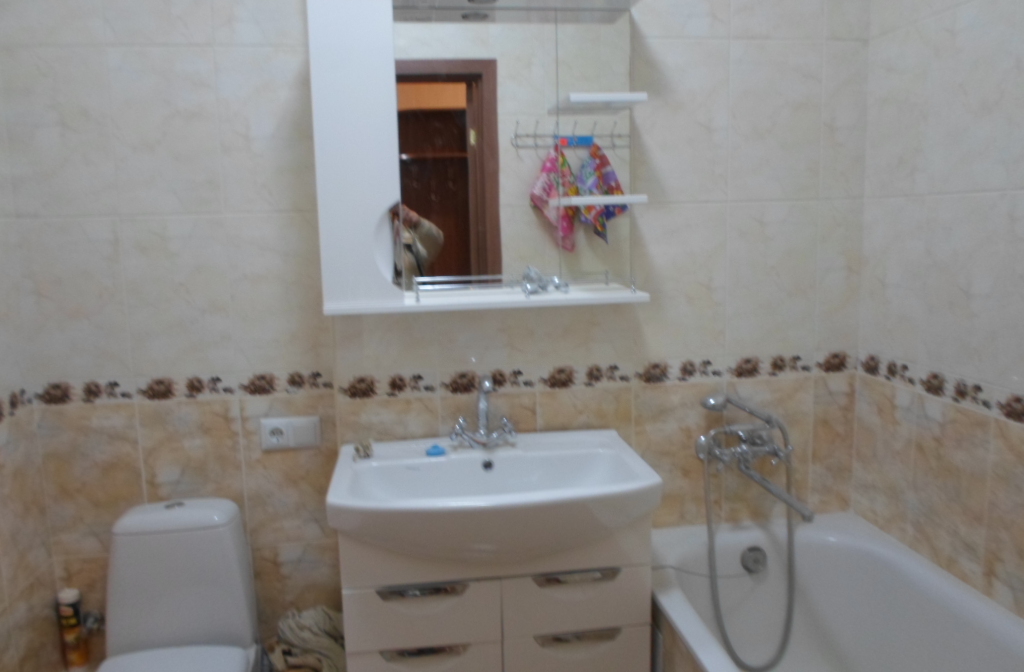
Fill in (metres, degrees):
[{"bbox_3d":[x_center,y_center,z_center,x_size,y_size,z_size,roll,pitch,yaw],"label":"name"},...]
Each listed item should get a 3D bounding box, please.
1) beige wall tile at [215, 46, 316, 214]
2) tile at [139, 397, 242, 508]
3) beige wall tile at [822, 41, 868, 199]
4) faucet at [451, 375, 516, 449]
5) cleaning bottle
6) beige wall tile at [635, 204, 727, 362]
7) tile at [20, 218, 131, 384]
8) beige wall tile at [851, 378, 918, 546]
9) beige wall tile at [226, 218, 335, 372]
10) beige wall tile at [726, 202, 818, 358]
[{"bbox_3d":[-0.589,-0.505,1.820,0.247,0.396,0.010,-2,8,-8],"label":"beige wall tile"},{"bbox_3d":[-0.815,0.357,1.902,0.250,0.400,0.010,-2,8,-8],"label":"tile"},{"bbox_3d":[0.864,-0.558,1.923,0.120,0.399,0.010,-2,8,-7],"label":"beige wall tile"},{"bbox_3d":[-0.064,0.177,1.709,0.155,0.195,0.150,-2,8,-8],"label":"faucet"},{"bbox_3d":[-1.094,0.732,1.852,0.053,0.195,0.053,-6,9,-32],"label":"cleaning bottle"},{"bbox_3d":[0.431,-0.138,1.900,0.250,0.402,0.010,-2,8,-8],"label":"beige wall tile"},{"bbox_3d":[-1.064,-0.090,1.809,0.231,0.402,0.010,-2,8,-8],"label":"tile"},{"bbox_3d":[0.958,0.313,1.903,0.010,0.395,0.247,-2,8,-8],"label":"beige wall tile"},{"bbox_3d":[-0.587,-0.111,1.887,0.248,0.399,0.010,-2,8,-7],"label":"beige wall tile"},{"bbox_3d":[0.679,-0.148,1.933,0.250,0.402,0.010,-2,8,-8],"label":"beige wall tile"}]

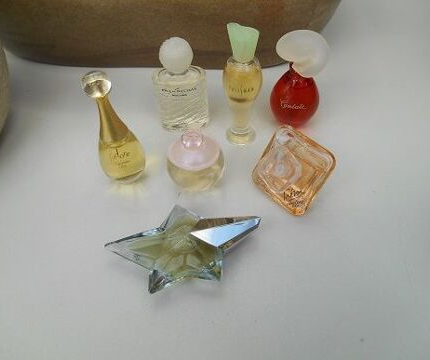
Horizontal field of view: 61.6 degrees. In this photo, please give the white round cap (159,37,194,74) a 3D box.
[{"bbox_3d":[-0.023,-0.077,0.225,0.022,0.022,0.022,-2,48,2],"label":"white round cap"}]

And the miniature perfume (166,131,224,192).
[{"bbox_3d":[-0.012,-0.012,0.208,0.033,0.038,0.033,-6,48,-2],"label":"miniature perfume"}]

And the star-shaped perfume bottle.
[{"bbox_3d":[-0.015,0.029,0.183,0.081,0.021,0.047,-9,48,-5],"label":"star-shaped perfume bottle"}]

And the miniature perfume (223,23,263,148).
[{"bbox_3d":[0.016,-0.056,0.220,0.024,0.076,0.021,-1,48,3],"label":"miniature perfume"}]

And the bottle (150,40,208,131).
[{"bbox_3d":[-0.022,-0.064,0.239,0.035,0.062,0.021,-6,48,-2],"label":"bottle"}]

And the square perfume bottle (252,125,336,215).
[{"bbox_3d":[0.045,-0.007,0.204,0.048,0.022,0.055,-5,66,-1],"label":"square perfume bottle"}]

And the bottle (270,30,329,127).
[{"bbox_3d":[0.056,-0.063,0.232,0.037,0.064,0.026,3,48,6],"label":"bottle"}]

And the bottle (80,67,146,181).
[{"bbox_3d":[-0.057,-0.027,0.202,0.028,0.071,0.027,-14,49,-9],"label":"bottle"}]

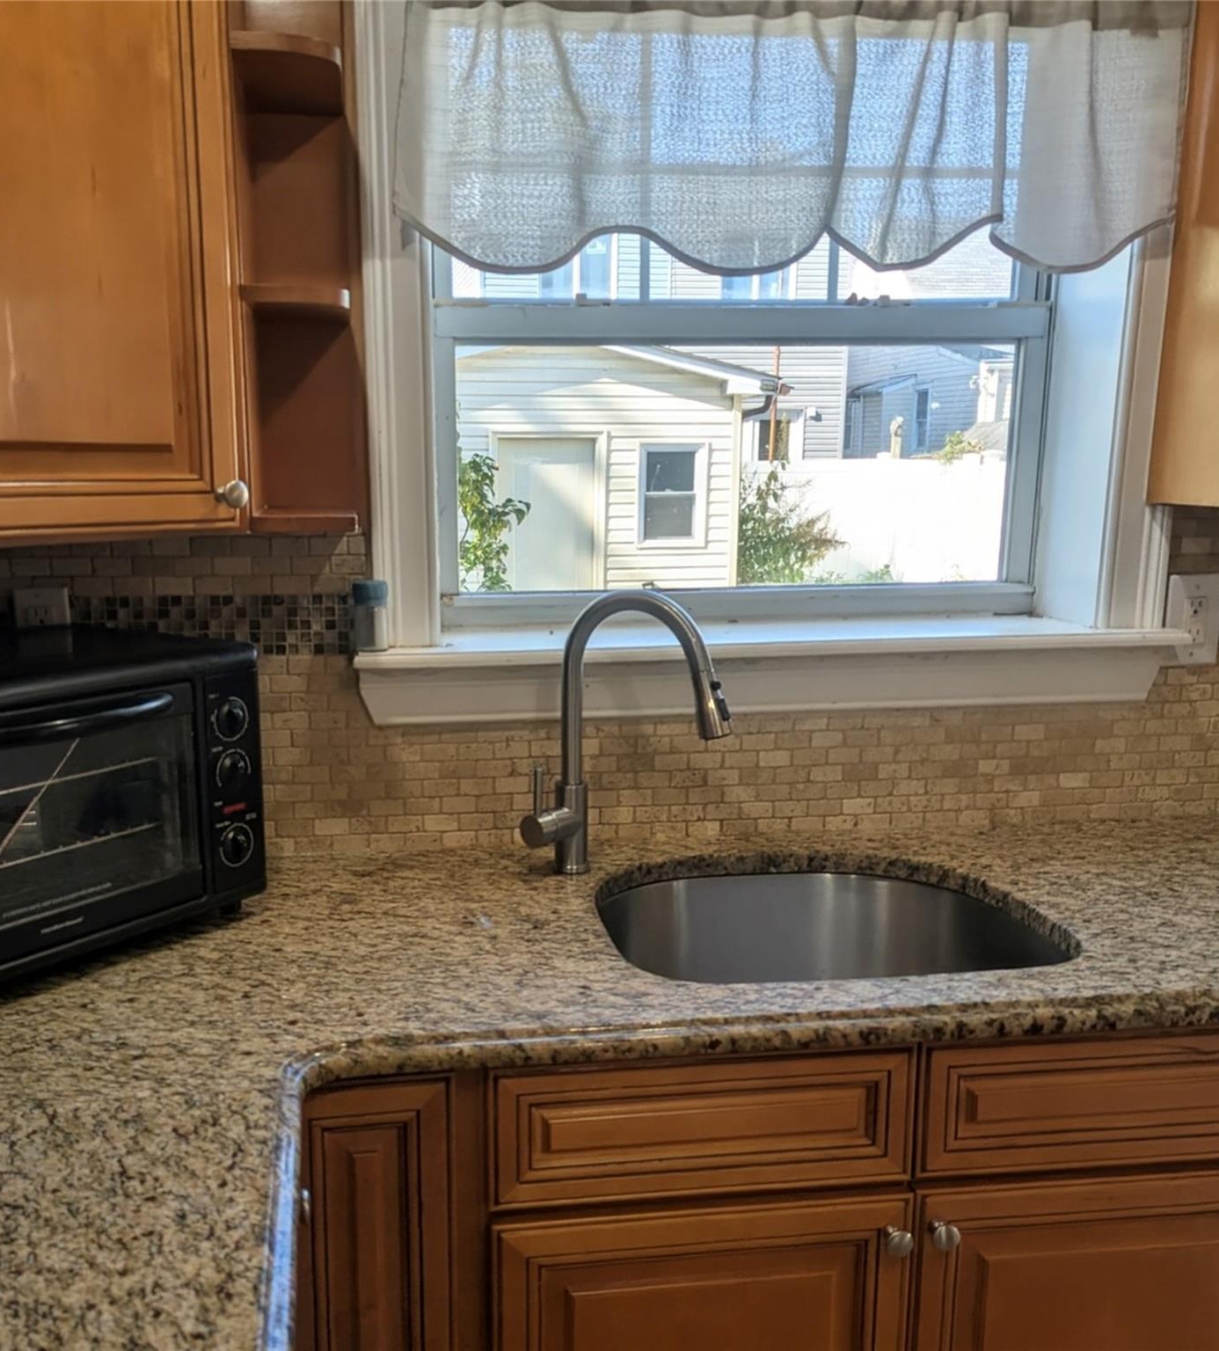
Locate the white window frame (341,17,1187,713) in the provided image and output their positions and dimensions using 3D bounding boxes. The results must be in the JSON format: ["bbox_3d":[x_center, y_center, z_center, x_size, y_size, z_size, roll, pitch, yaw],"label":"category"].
[{"bbox_3d":[0.228,-0.490,1.731,1.172,1.087,0.202,-2,10,-5],"label":"white window frame"}]

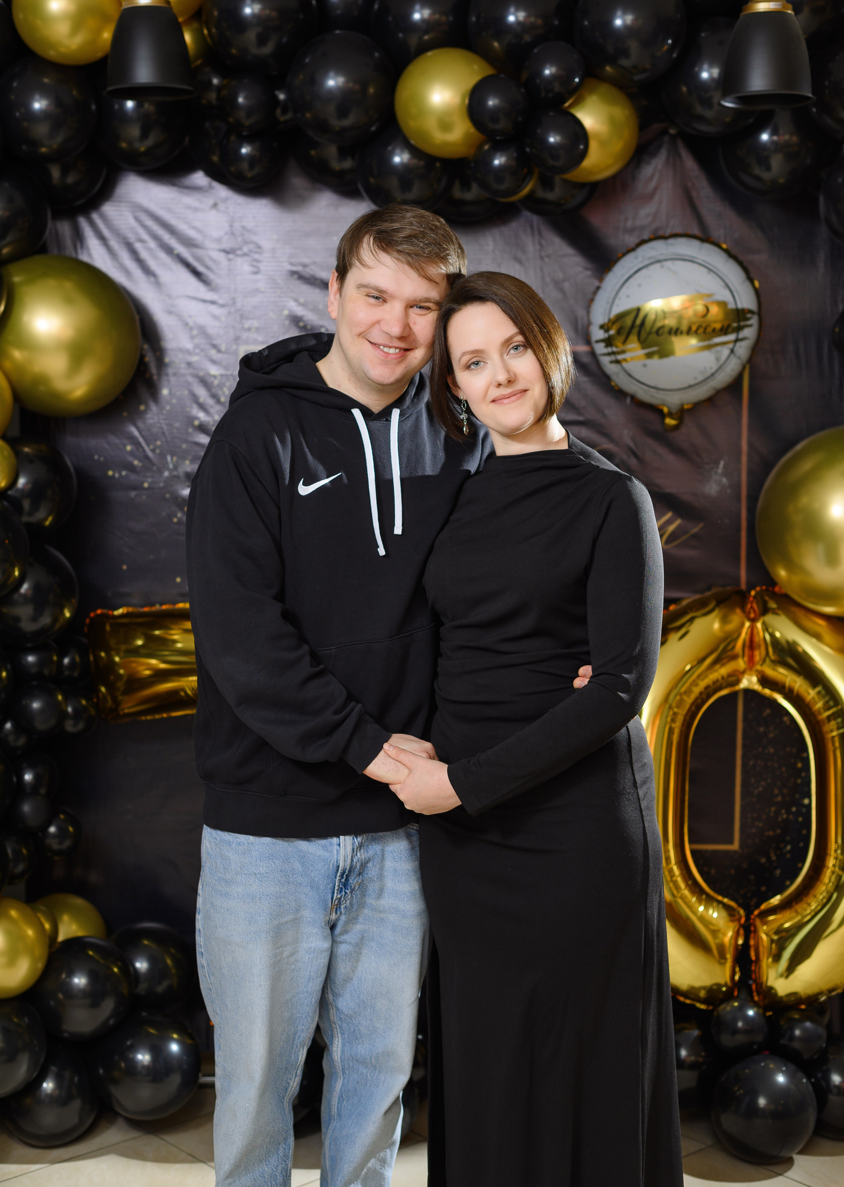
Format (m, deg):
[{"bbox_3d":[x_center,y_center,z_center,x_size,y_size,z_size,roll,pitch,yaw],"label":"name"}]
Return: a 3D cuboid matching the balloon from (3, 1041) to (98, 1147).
[{"bbox_3d":[-0.755,1.016,3.564,0.196,0.214,0.196,0,6,4],"label":"balloon"}]

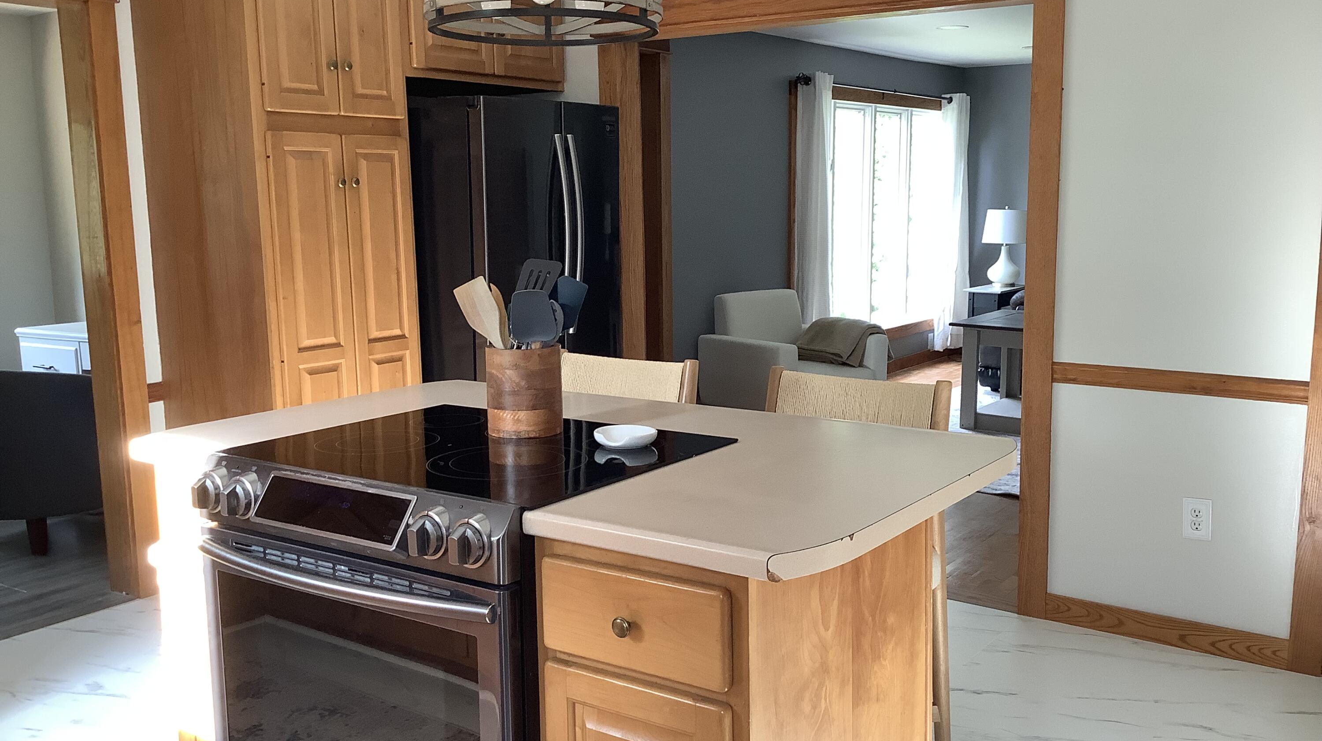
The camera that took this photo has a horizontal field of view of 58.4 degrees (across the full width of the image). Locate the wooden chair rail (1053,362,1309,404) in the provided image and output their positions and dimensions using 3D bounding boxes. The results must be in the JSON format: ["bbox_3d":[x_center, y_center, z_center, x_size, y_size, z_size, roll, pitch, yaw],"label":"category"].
[{"bbox_3d":[1.523,0.036,3.516,0.710,0.071,0.028,5,10,34],"label":"wooden chair rail"}]

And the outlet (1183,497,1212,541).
[{"bbox_3d":[1.603,0.443,3.532,0.082,0.123,0.018,5,10,34],"label":"outlet"}]

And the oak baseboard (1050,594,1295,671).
[{"bbox_3d":[1.538,0.791,3.635,0.706,0.093,0.018,5,10,34],"label":"oak baseboard"}]

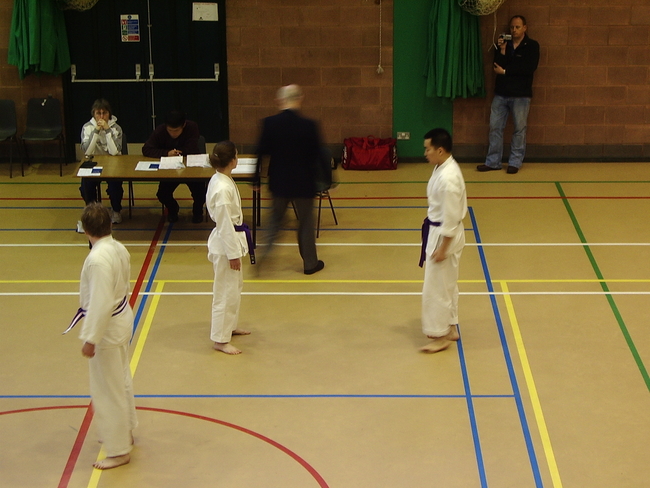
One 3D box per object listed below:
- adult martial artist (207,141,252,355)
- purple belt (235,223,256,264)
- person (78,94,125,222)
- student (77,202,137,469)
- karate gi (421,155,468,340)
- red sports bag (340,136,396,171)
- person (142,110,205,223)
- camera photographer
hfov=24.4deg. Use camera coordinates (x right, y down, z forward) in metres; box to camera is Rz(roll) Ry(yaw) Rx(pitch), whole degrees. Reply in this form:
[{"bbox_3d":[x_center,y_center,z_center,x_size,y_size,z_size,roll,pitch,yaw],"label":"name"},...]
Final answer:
[{"bbox_3d":[-0.764,0.005,12.046,0.370,1.710,0.470,0,19,1],"label":"adult martial artist"},{"bbox_3d":[-0.689,-0.006,12.031,0.300,0.340,0.320,0,19,1],"label":"purple belt"},{"bbox_3d":[-2.236,-0.846,15.258,0.500,1.240,0.800,-1,19,-1],"label":"person"},{"bbox_3d":[-1.490,0.604,10.160,0.370,1.810,0.470,11,22,30],"label":"student"},{"bbox_3d":[0.951,0.028,12.026,0.360,1.500,0.490,-3,19,-9],"label":"karate gi"},{"bbox_3d":[0.509,-1.052,17.194,0.610,0.330,0.290,0,19,1],"label":"red sports bag"},{"bbox_3d":[-1.506,-0.804,15.260,0.620,1.160,0.780,-1,19,-1],"label":"person"},{"bbox_3d":[2.049,-1.675,16.763,0.600,1.770,0.450,9,21,24],"label":"camera photographer"}]

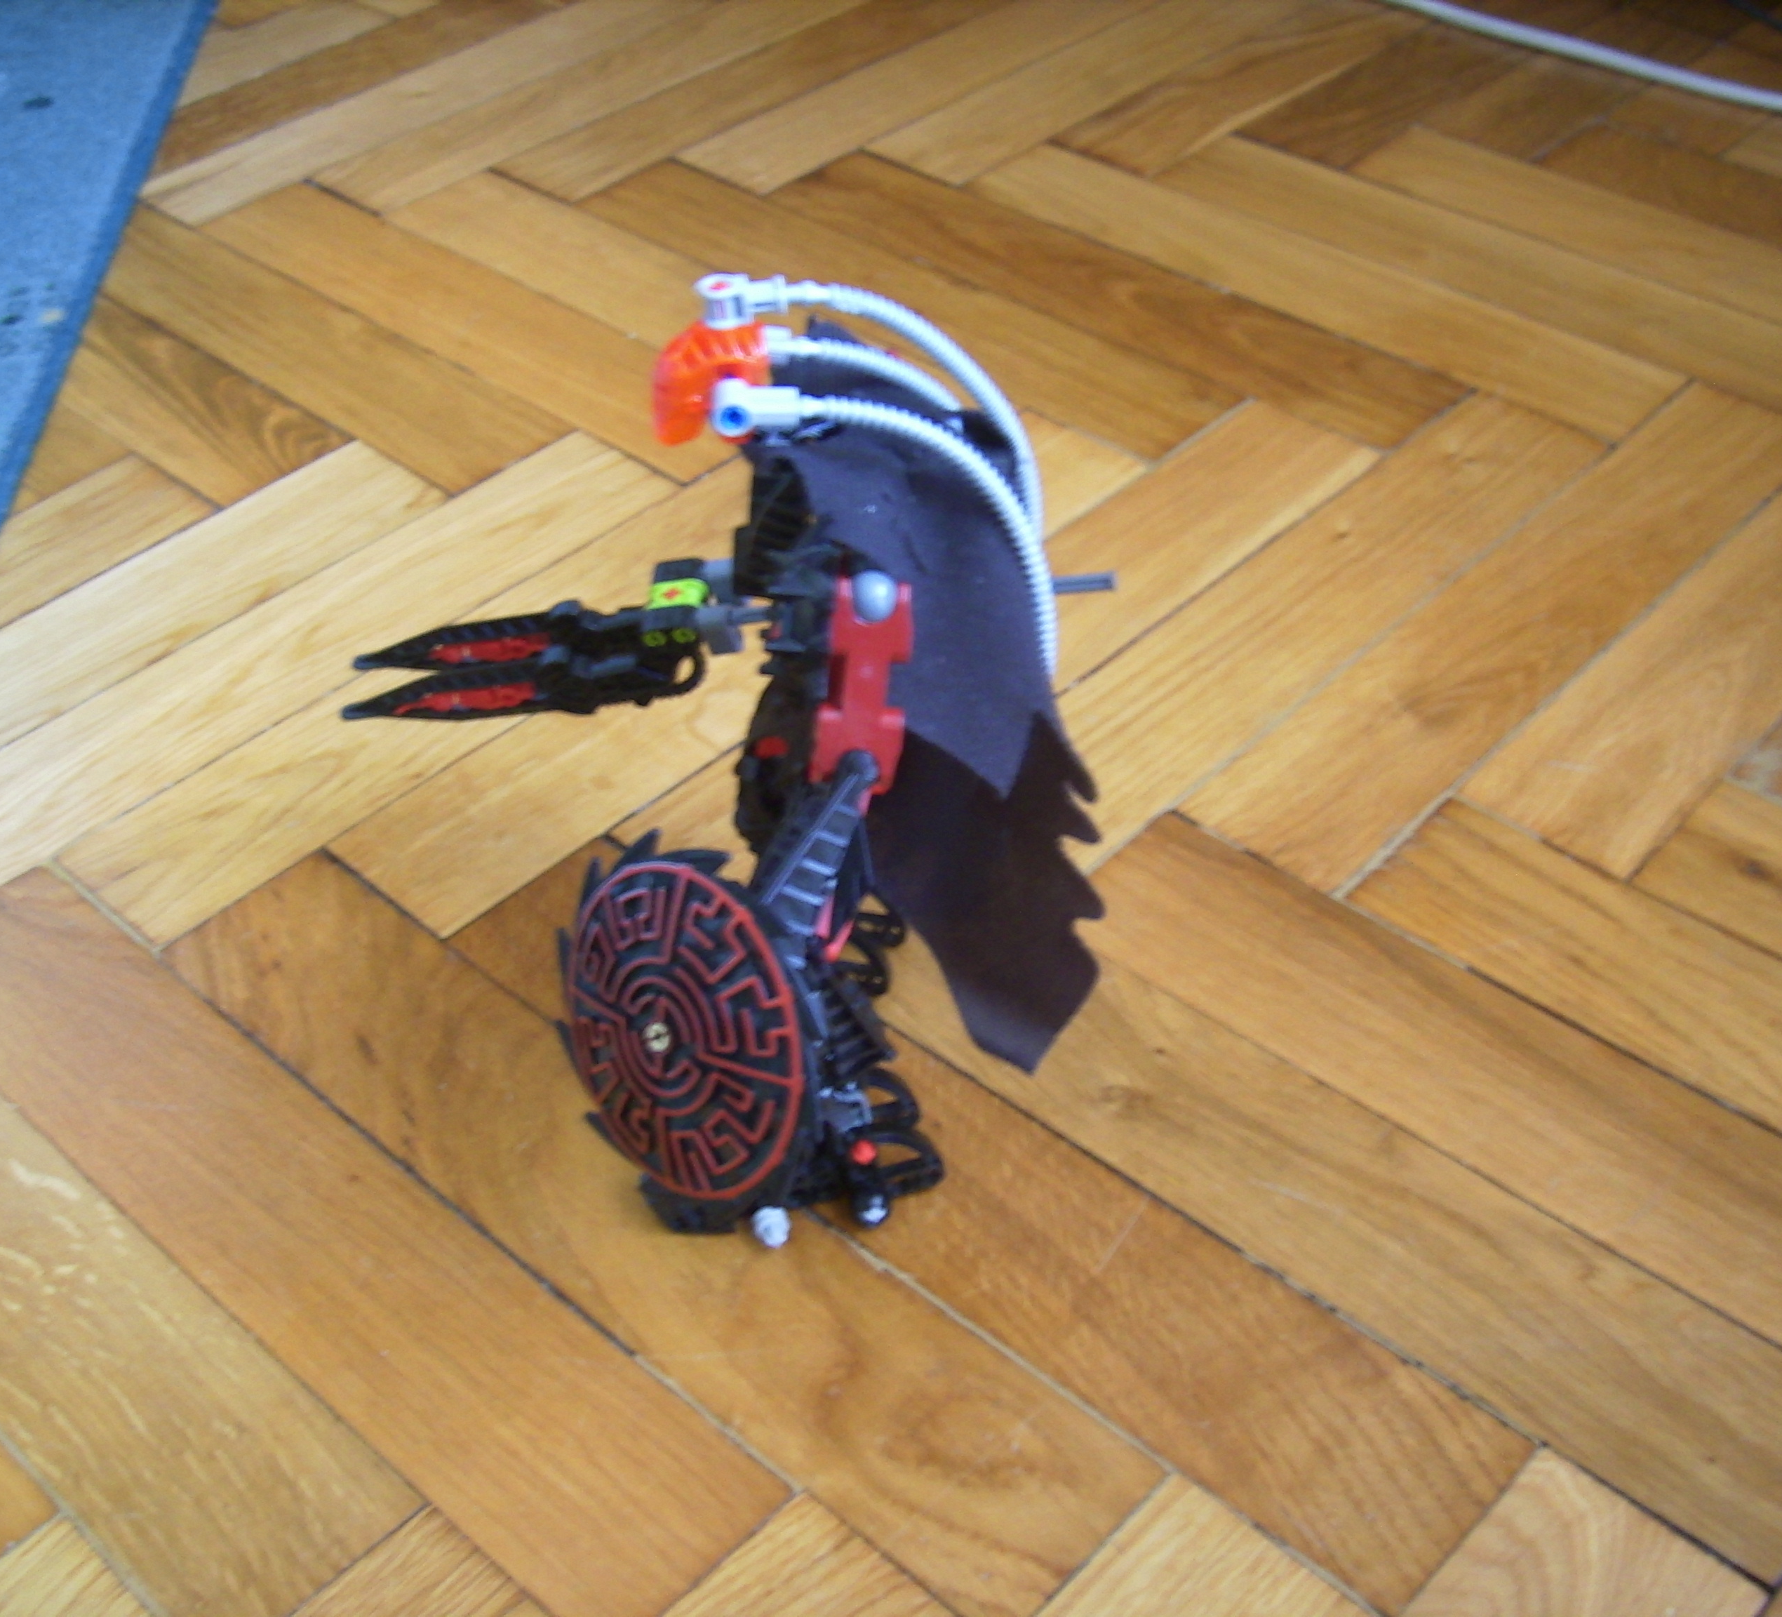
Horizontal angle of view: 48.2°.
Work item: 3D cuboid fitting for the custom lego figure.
[{"bbox_3d":[-0.033,-0.007,0.457,0.181,0.235,0.127,-8,44,-5],"label":"custom lego figure"}]

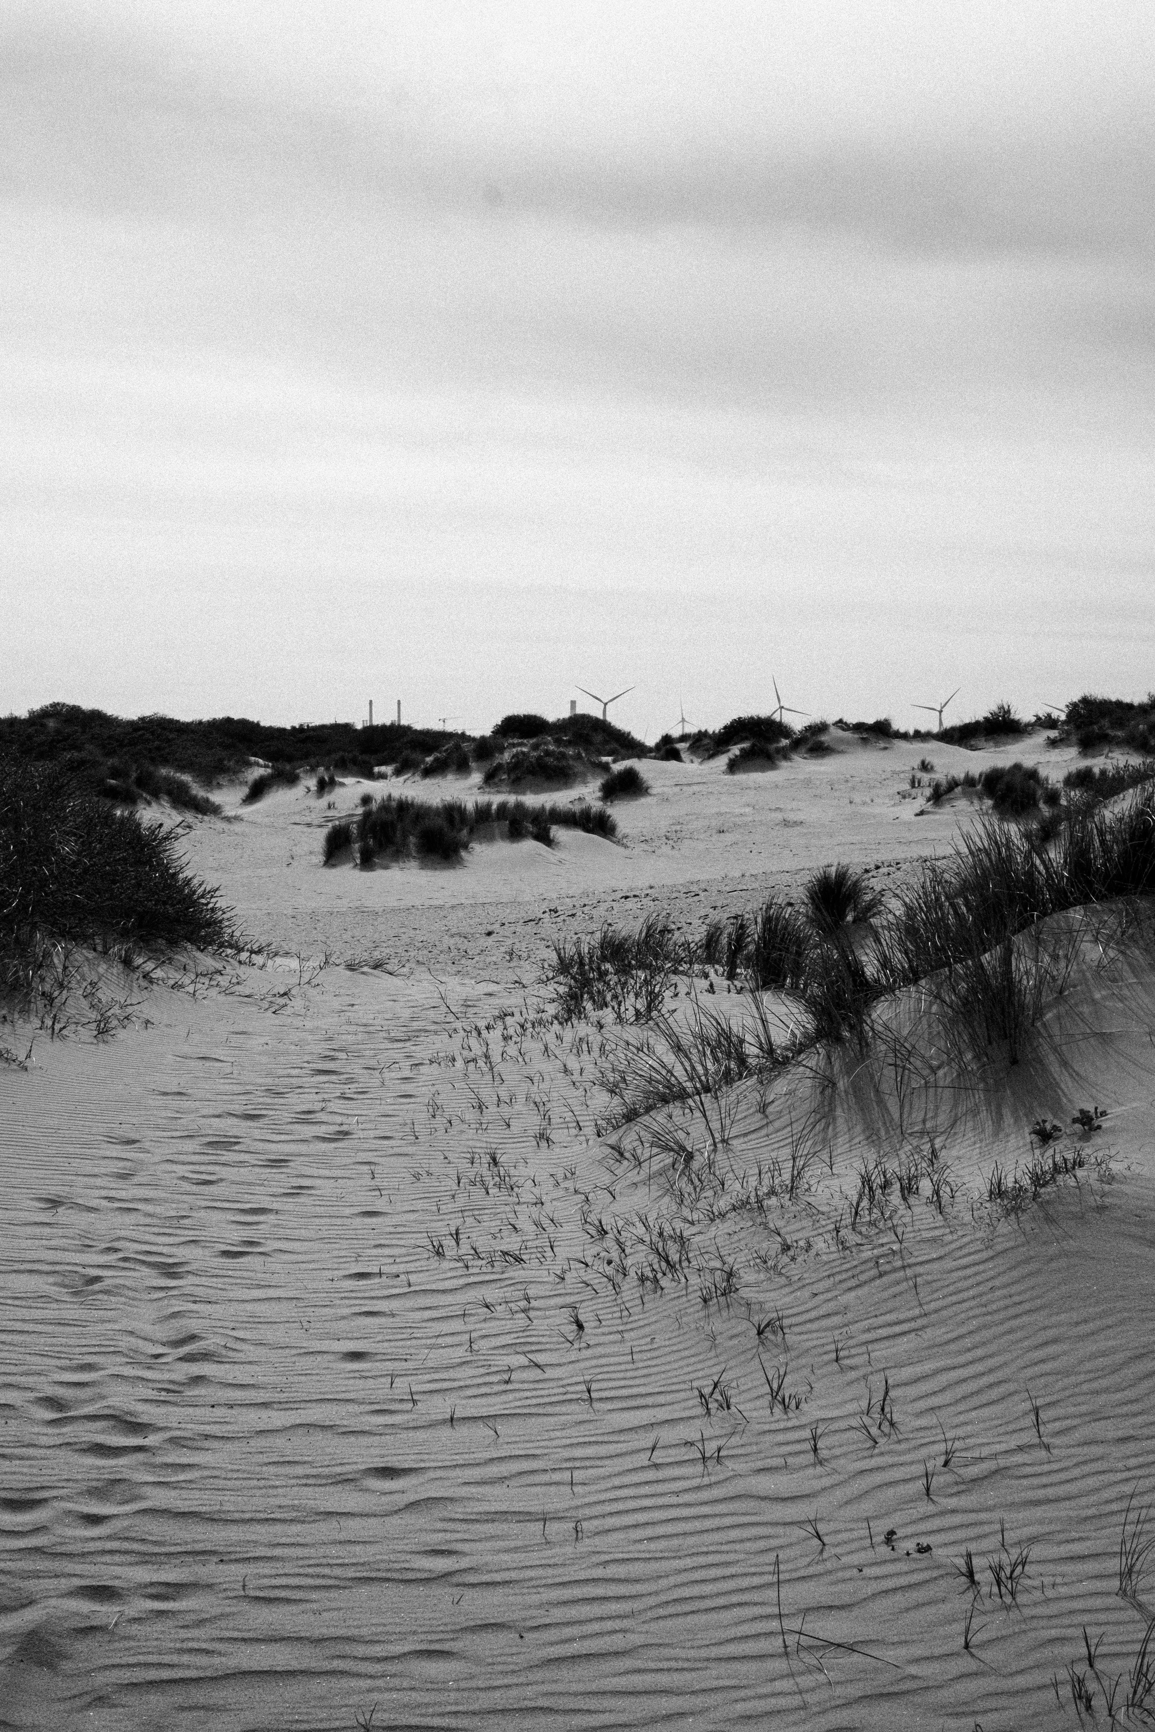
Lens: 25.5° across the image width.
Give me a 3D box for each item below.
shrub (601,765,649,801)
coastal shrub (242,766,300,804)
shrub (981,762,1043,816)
[{"bbox_3d":[1.208,-2.122,65.000,1.242,0.879,1.150,0,3,0],"label":"shrub"},{"bbox_3d":[-7.919,-2.084,66.000,1.472,0.951,1.200,0,3,0],"label":"coastal shrub"},{"bbox_3d":[7.827,-1.404,46.000,1.148,0.947,1.100,0,3,0],"label":"shrub"}]

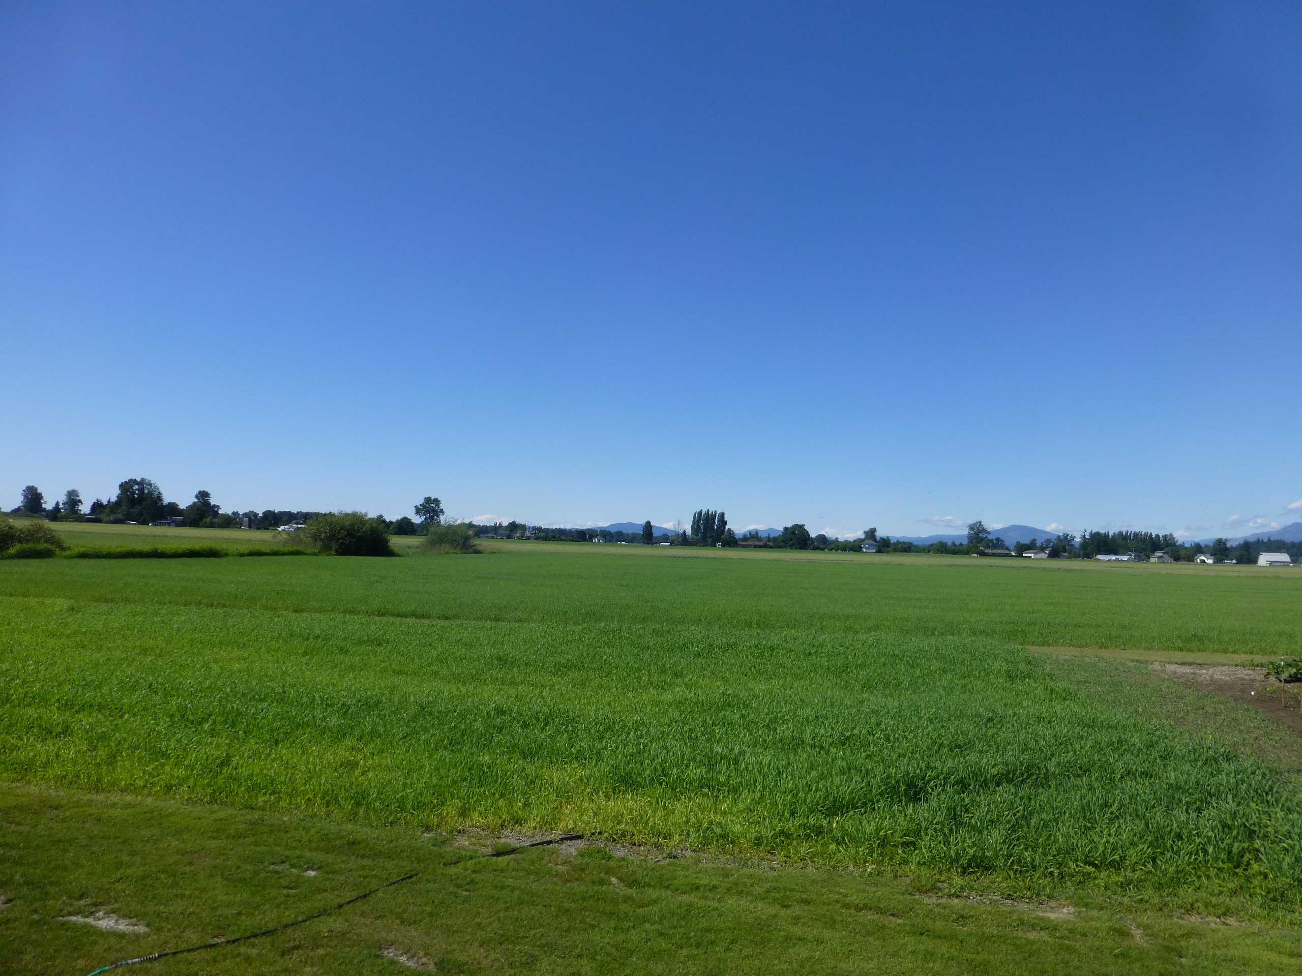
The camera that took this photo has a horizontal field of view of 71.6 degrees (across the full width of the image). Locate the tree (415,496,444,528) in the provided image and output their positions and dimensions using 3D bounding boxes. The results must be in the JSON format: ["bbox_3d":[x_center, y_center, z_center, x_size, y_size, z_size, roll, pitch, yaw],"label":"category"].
[{"bbox_3d":[-95.577,11.865,390.000,11.950,16.260,12.000,3,-3,-14],"label":"tree"}]

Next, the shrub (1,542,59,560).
[{"bbox_3d":[-24.723,2.515,36.000,1.870,0.770,1.800,4,-4,-34],"label":"shrub"}]

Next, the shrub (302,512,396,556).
[{"bbox_3d":[-18.604,2.892,55.500,5.450,2.720,4.800,3,-4,-18],"label":"shrub"}]

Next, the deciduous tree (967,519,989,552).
[{"bbox_3d":[163.014,24.211,450.000,10.490,16.480,10.000,1,-4,20],"label":"deciduous tree"}]

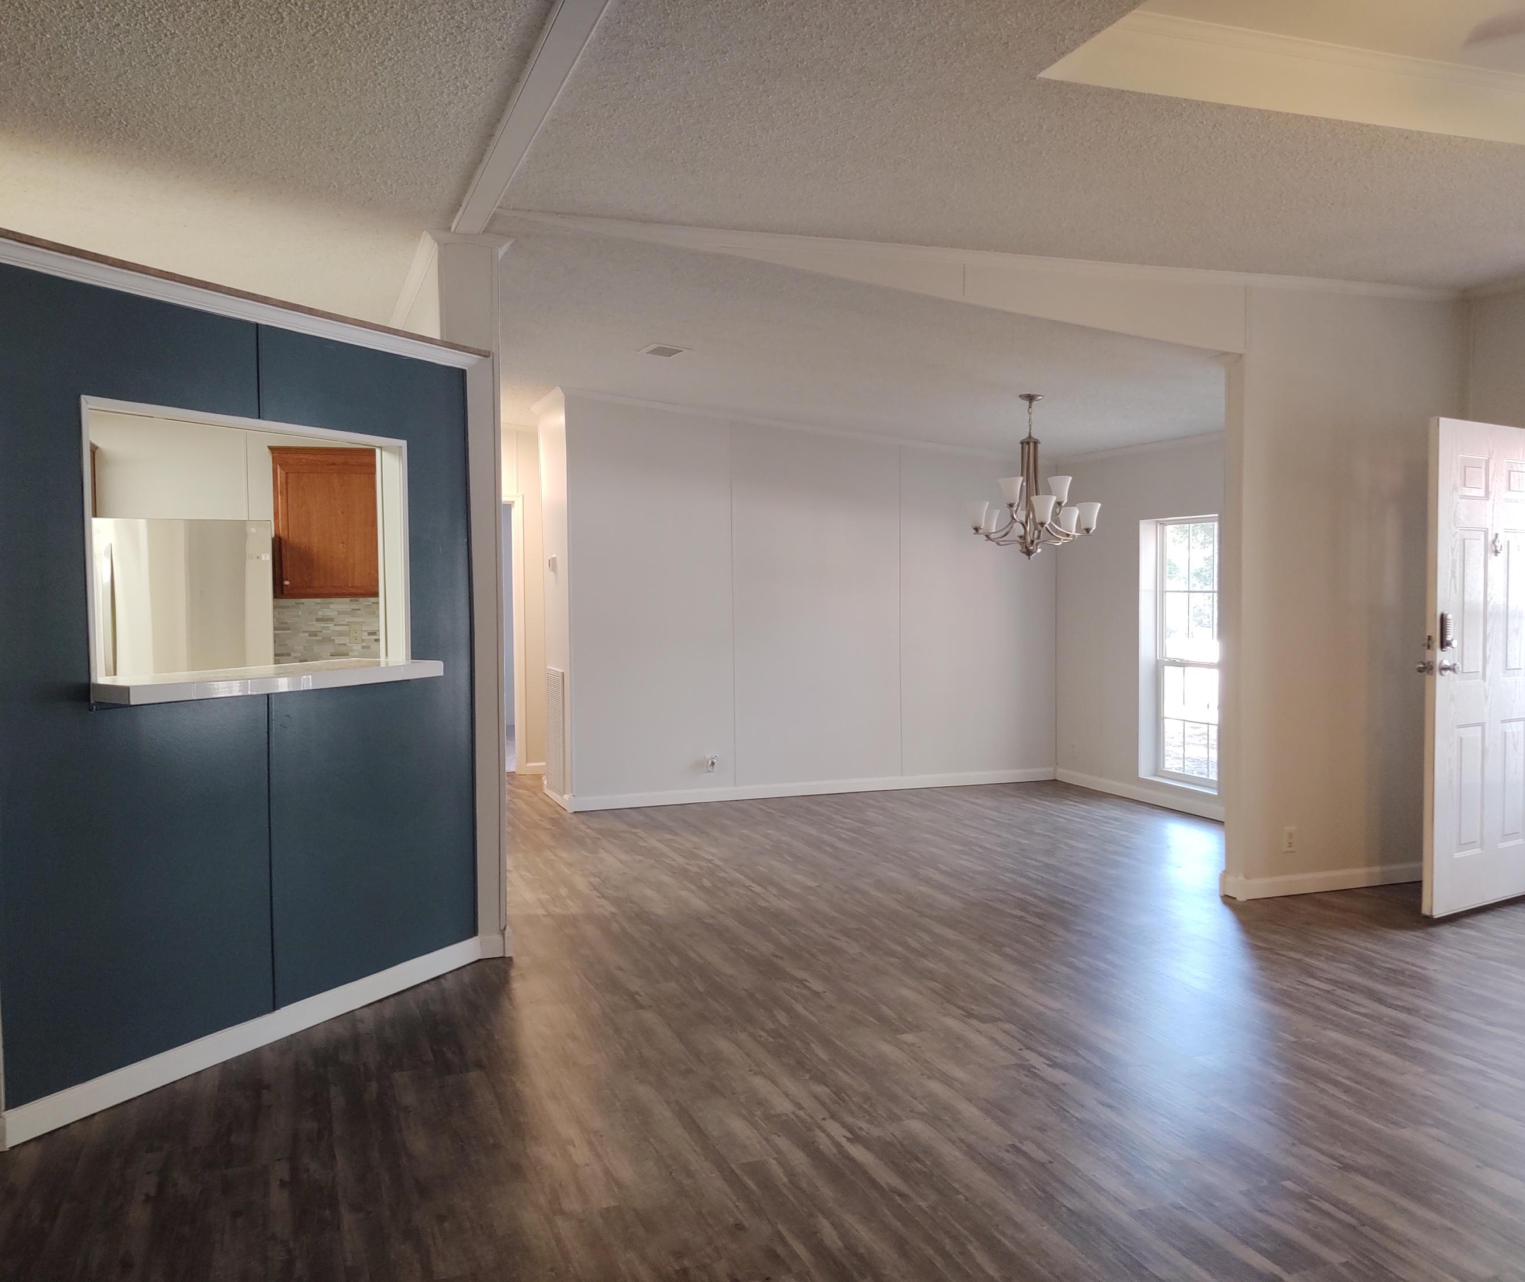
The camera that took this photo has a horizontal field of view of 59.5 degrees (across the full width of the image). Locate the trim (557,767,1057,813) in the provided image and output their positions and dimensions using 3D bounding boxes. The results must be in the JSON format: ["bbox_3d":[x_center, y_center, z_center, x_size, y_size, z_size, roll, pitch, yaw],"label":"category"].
[{"bbox_3d":[0.450,0.988,8.938,3.497,0.087,0.018,-1,3,-20],"label":"trim"}]

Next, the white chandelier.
[{"bbox_3d":[1.429,-0.875,7.105,0.700,0.870,0.700,0,3,0],"label":"white chandelier"}]

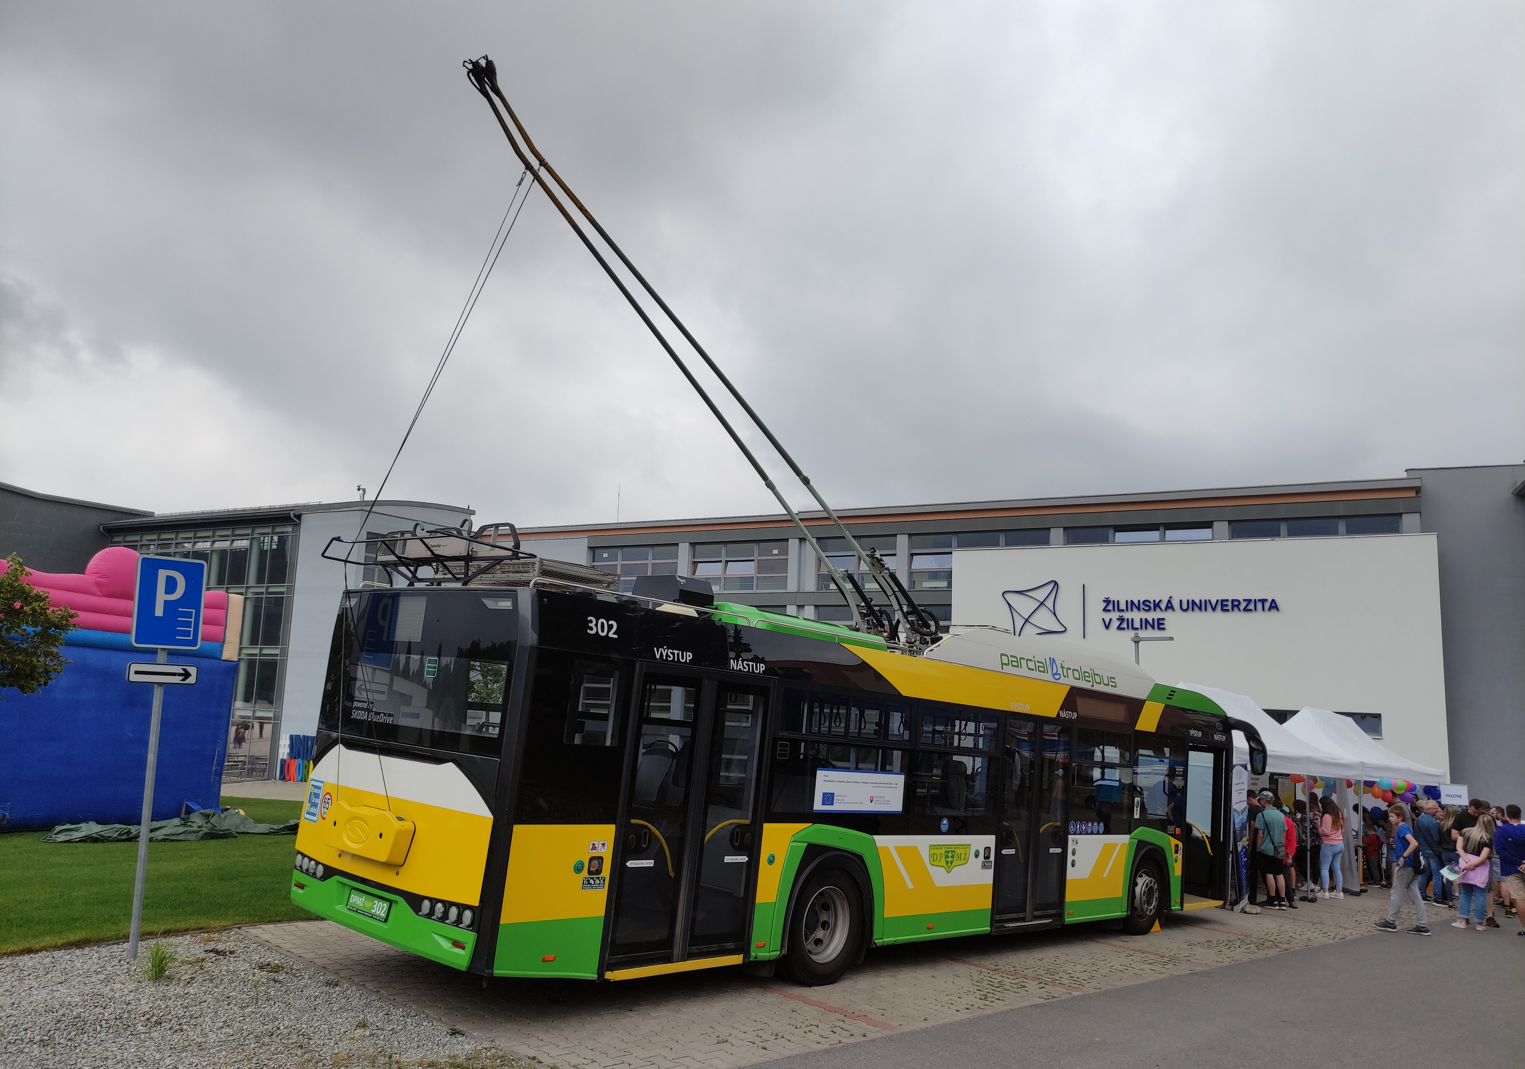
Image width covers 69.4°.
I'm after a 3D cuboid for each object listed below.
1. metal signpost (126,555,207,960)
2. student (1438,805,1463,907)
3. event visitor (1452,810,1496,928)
[{"bbox_3d":[-4.529,1.622,8.199,0.500,2.943,0.090,4,-8,-21],"label":"metal signpost"},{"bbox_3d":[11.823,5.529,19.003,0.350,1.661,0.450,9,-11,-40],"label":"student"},{"bbox_3d":[10.316,4.879,16.010,0.500,1.636,0.400,-4,-10,37],"label":"event visitor"}]

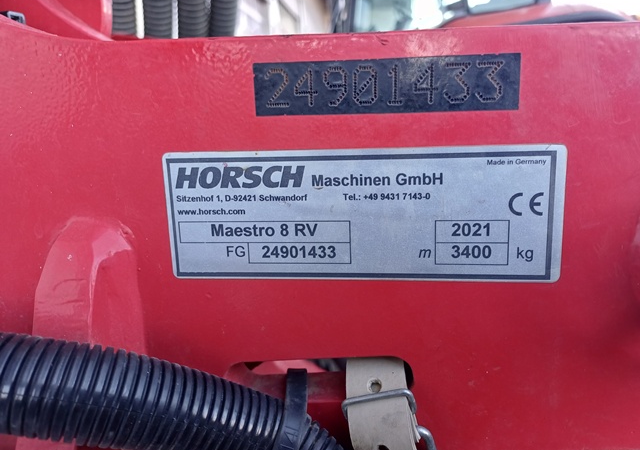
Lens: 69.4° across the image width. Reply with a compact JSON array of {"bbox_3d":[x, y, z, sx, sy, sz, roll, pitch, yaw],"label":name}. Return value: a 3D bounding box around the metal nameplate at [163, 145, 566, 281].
[{"bbox_3d":[0.012,-0.003,0.154,0.131,0.044,0.002,0,10,8],"label":"metal nameplate"}]

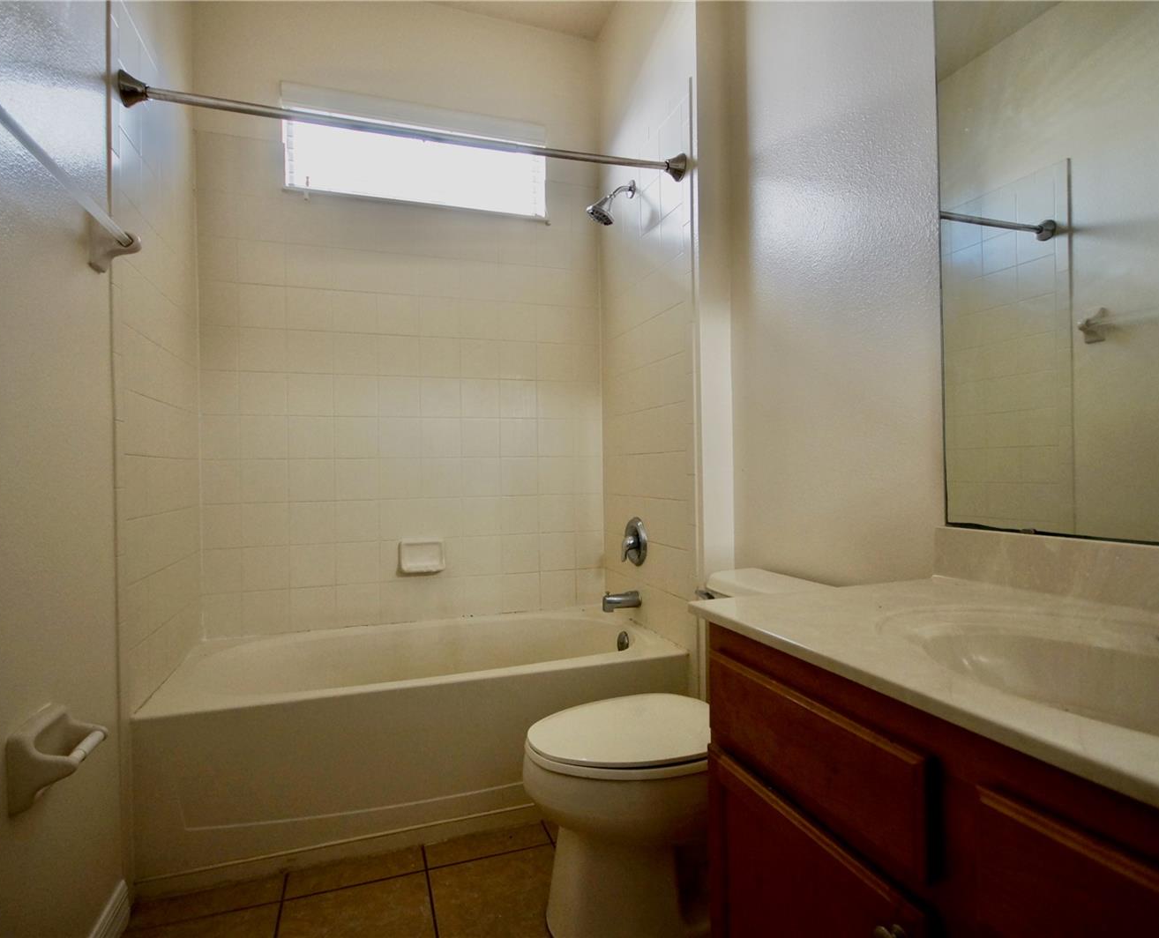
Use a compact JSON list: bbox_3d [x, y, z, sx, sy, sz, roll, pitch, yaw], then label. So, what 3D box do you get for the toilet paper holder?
[{"bbox_3d":[-0.870,0.476,0.994,0.090,0.125,0.150,-1,0,-21],"label":"toilet paper holder"}]

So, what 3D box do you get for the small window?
[{"bbox_3d":[-0.606,-1.210,2.274,0.985,0.395,0.060,-1,0,-17],"label":"small window"}]

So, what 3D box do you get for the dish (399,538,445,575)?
[{"bbox_3d":[-0.599,0.334,2.242,0.160,0.115,0.060,-1,0,-17],"label":"dish"}]

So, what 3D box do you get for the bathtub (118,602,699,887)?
[{"bbox_3d":[-0.485,0.804,1.946,1.495,0.436,0.710,-1,0,-17],"label":"bathtub"}]

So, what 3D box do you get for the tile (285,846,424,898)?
[{"bbox_3d":[-0.564,1.029,1.497,0.333,0.010,0.107,-1,0,-17],"label":"tile"}]

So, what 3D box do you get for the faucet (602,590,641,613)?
[{"bbox_3d":[0.152,0.476,2.131,0.143,0.065,0.055,-1,0,-19],"label":"faucet"}]

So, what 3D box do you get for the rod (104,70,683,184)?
[{"bbox_3d":[-0.387,-0.915,1.609,1.466,0.075,0.075,-1,0,-16],"label":"rod"}]

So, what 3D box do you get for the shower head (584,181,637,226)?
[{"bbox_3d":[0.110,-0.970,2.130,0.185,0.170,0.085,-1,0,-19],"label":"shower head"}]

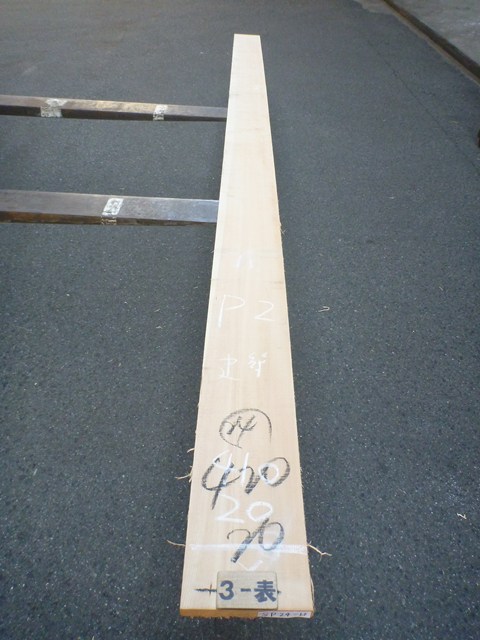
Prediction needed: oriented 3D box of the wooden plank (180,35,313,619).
[{"bbox_3d":[0.034,-0.874,2.410,0.202,0.028,4.180,1,39,0],"label":"wooden plank"}]

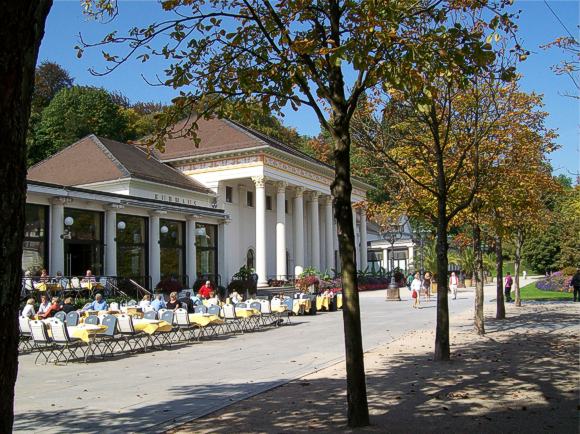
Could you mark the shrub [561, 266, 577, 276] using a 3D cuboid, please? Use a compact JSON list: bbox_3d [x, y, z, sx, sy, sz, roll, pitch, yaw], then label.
[{"bbox_3d":[23.773,4.686,48.500,1.450,1.050,1.400,-1,-6,0],"label":"shrub"}]

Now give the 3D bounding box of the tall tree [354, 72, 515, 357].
[{"bbox_3d":[2.818,-0.039,11.100,3.100,5.400,3.100,-1,-6,0],"label":"tall tree"}]

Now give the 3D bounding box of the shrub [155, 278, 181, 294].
[{"bbox_3d":[-7.044,4.058,33.000,1.550,1.000,1.400,-1,-6,0],"label":"shrub"}]

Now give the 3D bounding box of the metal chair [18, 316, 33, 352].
[{"bbox_3d":[-5.898,2.666,13.125,0.450,0.860,0.500,-4,-7,28],"label":"metal chair"}]

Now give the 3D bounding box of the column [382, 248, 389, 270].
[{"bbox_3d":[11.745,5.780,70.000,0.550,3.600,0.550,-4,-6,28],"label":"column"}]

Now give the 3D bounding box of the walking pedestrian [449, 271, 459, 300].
[{"bbox_3d":[10.250,4.338,35.780,0.560,1.704,0.400,-2,-6,9],"label":"walking pedestrian"}]

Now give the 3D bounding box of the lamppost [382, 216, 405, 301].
[{"bbox_3d":[6.468,2.683,36.030,1.351,5.180,1.351,-4,-7,28],"label":"lamppost"}]

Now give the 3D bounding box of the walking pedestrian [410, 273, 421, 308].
[{"bbox_3d":[6.033,3.513,27.302,0.500,1.704,0.400,0,-6,-11],"label":"walking pedestrian"}]

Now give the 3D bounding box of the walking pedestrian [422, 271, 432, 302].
[{"bbox_3d":[7.489,3.812,31.000,0.520,1.700,0.420,-2,-6,7],"label":"walking pedestrian"}]

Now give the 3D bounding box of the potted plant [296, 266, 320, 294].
[{"bbox_3d":[1.523,5.339,47.624,1.950,2.353,1.950,-1,-6,0],"label":"potted plant"}]

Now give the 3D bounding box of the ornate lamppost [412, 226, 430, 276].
[{"bbox_3d":[9.791,3.298,42.464,1.324,5.199,1.324,-4,-7,28],"label":"ornate lamppost"}]

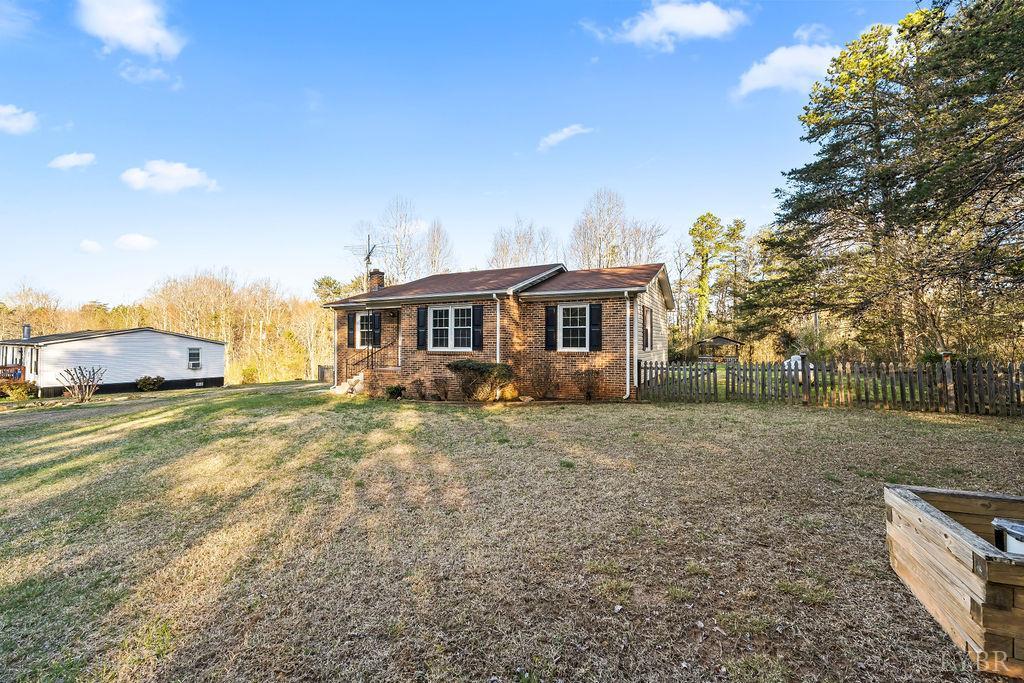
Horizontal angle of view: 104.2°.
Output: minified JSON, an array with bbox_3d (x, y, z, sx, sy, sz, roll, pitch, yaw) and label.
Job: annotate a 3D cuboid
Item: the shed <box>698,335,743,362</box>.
[{"bbox_3d":[18.600,0.760,35.500,3.900,2.650,3.800,0,0,27],"label":"shed"}]

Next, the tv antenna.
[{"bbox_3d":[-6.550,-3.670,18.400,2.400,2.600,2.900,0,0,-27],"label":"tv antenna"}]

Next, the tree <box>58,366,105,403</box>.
[{"bbox_3d":[-22.700,2.270,21.000,1.900,1.950,1.850,0,0,27],"label":"tree"}]

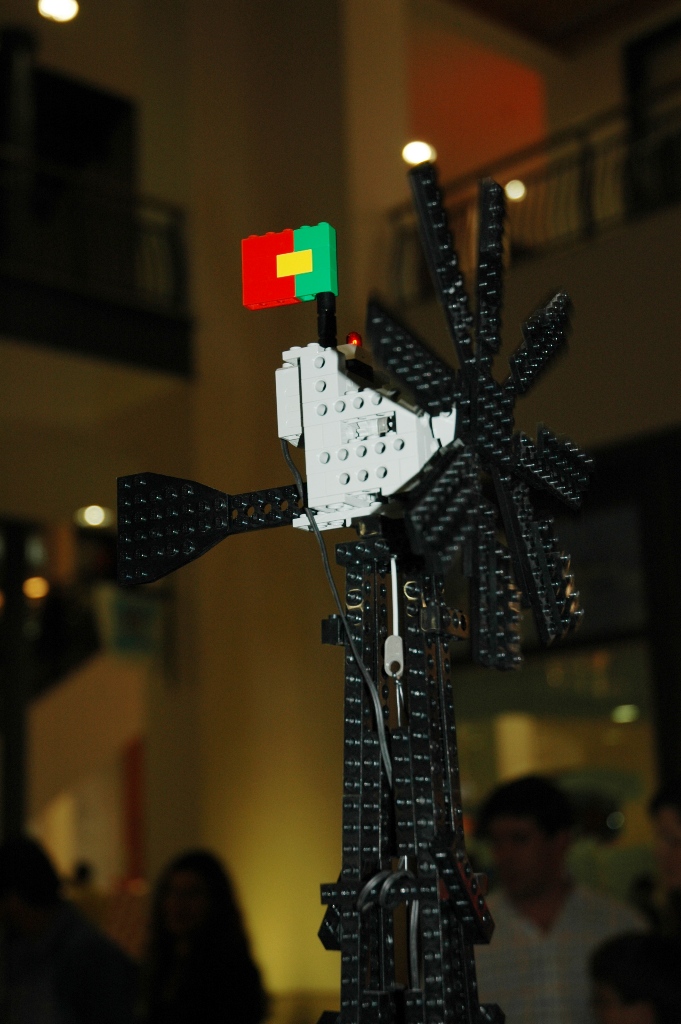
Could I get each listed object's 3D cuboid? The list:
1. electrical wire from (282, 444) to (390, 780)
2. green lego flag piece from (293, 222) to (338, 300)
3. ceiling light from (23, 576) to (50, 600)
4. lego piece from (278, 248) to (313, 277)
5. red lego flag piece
[{"bbox_3d":[-0.006,0.036,0.668,0.048,0.144,0.022,-8,-13,27],"label":"electrical wire"},{"bbox_3d":[-0.010,-0.105,0.715,0.016,0.030,0.008,-6,-12,22],"label":"green lego flag piece"},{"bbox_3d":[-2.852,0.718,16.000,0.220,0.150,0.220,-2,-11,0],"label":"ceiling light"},{"bbox_3d":[-0.018,-0.103,0.718,0.016,0.010,0.008,-6,-12,22],"label":"lego piece"},{"bbox_3d":[-0.029,-0.103,0.723,0.024,0.030,0.008,-6,-12,22],"label":"red lego flag piece"}]

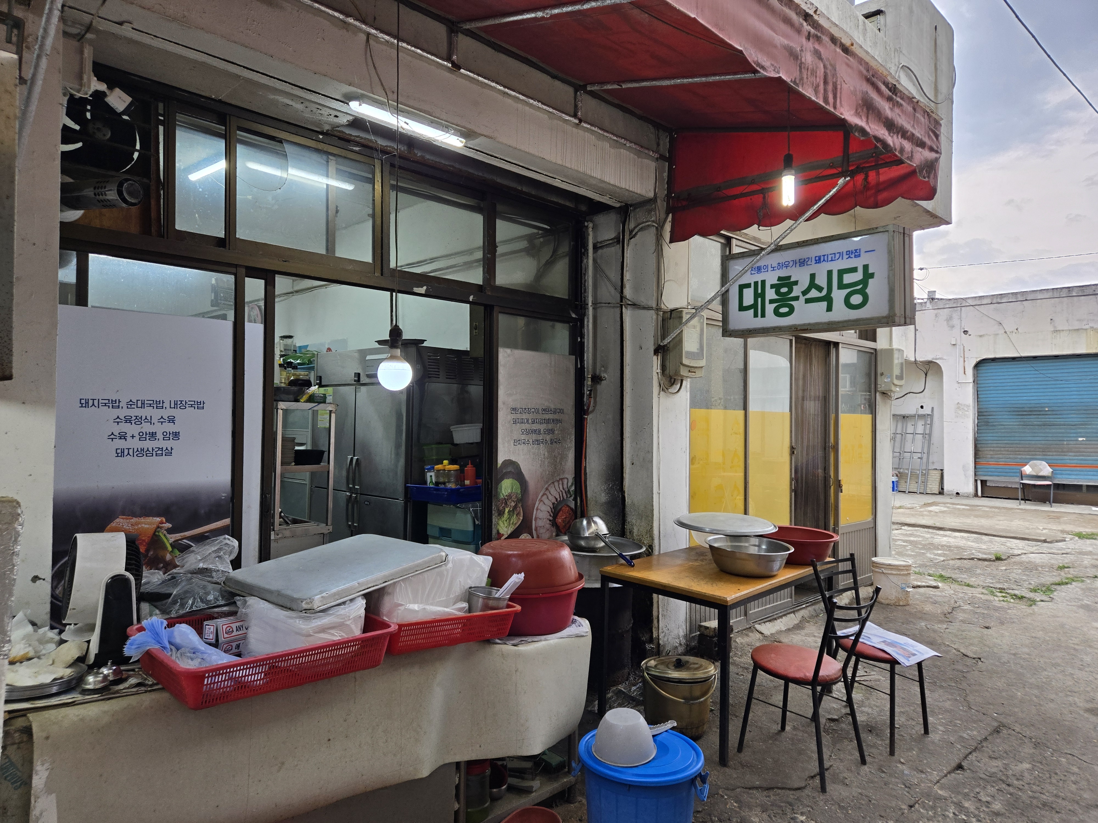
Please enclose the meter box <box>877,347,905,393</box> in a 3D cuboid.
[{"bbox_3d":[3.400,-0.409,7.250,0.190,0.450,0.220,0,-1,40],"label":"meter box"}]

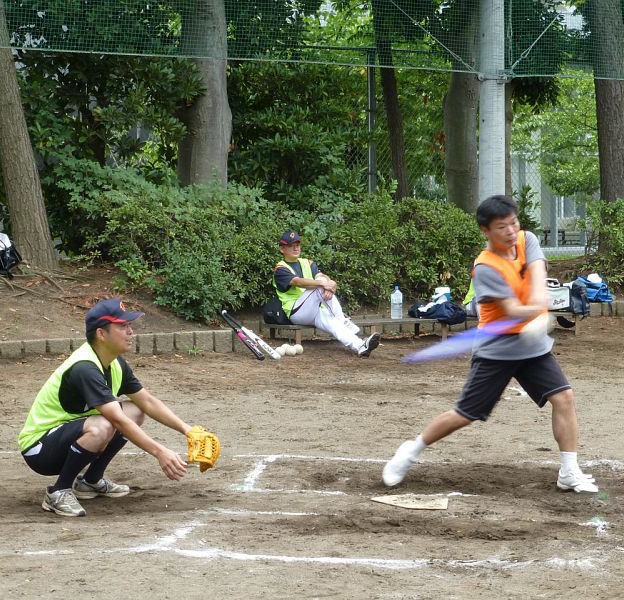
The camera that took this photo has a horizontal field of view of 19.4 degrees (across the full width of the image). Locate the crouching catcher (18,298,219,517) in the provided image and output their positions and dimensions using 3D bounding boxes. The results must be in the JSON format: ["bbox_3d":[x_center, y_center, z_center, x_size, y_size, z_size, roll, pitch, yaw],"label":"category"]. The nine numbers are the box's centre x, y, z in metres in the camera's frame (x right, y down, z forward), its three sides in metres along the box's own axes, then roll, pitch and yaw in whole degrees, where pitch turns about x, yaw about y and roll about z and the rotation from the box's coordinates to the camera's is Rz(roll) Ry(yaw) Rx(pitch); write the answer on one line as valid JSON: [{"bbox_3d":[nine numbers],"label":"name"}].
[{"bbox_3d":[-1.044,0.585,9.850,0.920,1.090,0.600,1,4,20],"label":"crouching catcher"}]

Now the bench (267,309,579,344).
[{"bbox_3d":[1.075,0.255,17.600,3.150,0.210,0.400,-2,4,-21],"label":"bench"}]

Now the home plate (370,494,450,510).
[{"bbox_3d":[0.540,1.112,10.000,0.432,0.025,0.432,0,4,5],"label":"home plate"}]

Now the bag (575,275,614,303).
[{"bbox_3d":[2.971,-0.121,19.200,0.380,0.290,0.280,-2,4,-15],"label":"bag"}]

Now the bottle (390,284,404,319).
[{"bbox_3d":[0.810,0.016,17.300,0.105,0.320,0.095,-2,4,-22],"label":"bottle"}]

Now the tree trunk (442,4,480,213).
[{"bbox_3d":[1.797,-2.024,21.800,0.420,3.600,0.420,-1,4,0],"label":"tree trunk"}]

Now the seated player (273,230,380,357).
[{"bbox_3d":[0.124,-0.069,16.800,0.500,1.080,0.950,-4,6,-42],"label":"seated player"}]

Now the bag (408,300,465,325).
[{"bbox_3d":[1.203,0.115,17.500,0.530,0.240,0.270,-2,4,-22],"label":"bag"}]

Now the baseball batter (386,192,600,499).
[{"bbox_3d":[0.997,0.243,10.200,1.050,1.650,0.720,-2,4,-18],"label":"baseball batter"}]

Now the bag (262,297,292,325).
[{"bbox_3d":[-0.315,0.099,17.150,0.310,0.270,0.200,-2,4,-22],"label":"bag"}]

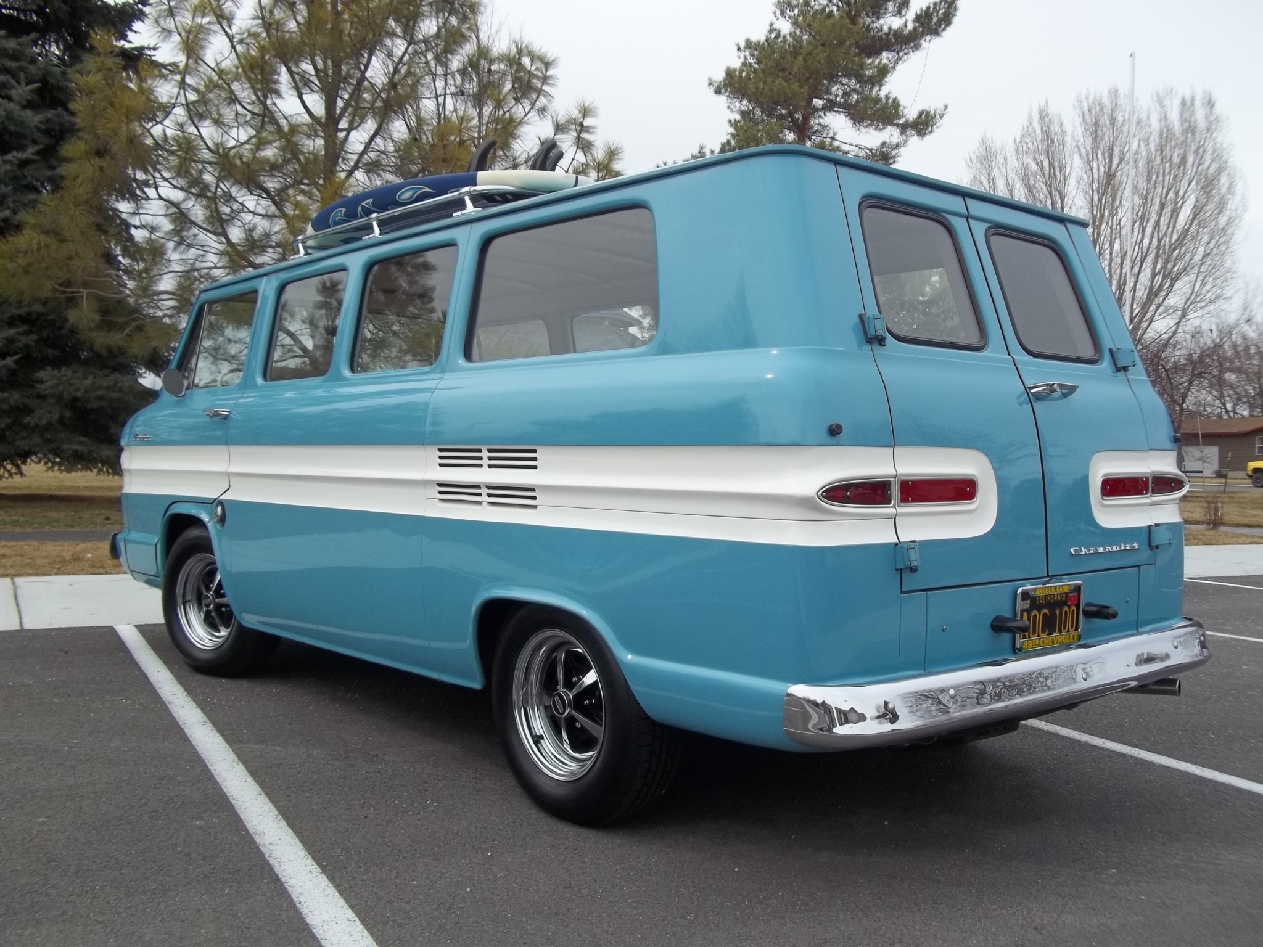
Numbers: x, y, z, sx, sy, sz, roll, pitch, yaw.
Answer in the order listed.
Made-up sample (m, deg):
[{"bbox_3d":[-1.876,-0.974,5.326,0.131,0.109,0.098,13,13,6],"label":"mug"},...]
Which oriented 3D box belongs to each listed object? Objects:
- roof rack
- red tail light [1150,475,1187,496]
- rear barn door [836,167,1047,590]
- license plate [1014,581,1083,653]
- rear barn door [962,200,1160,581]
[{"bbox_3d":[-0.387,-0.867,4.542,1.340,0.100,1.400,0,1,-41],"label":"roof rack"},{"bbox_3d":[1.562,0.035,3.431,0.065,0.060,0.250,1,1,39],"label":"red tail light"},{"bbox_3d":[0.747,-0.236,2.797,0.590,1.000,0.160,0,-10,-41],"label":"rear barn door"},{"bbox_3d":[1.050,0.354,2.910,0.312,0.160,0.020,0,1,-41],"label":"license plate"},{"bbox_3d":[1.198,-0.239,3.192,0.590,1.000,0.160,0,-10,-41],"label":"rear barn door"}]

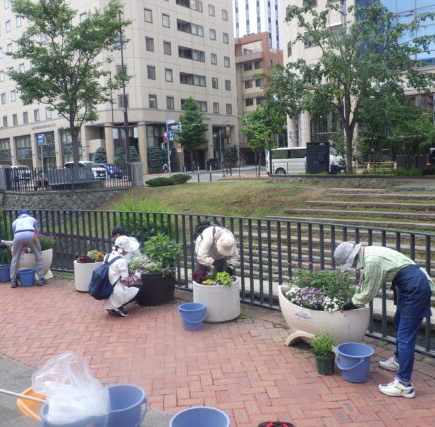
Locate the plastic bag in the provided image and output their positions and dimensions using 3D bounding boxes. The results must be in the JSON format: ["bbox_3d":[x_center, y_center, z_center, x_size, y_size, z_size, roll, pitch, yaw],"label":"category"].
[{"bbox_3d":[-0.798,0.945,2.500,0.380,0.370,0.340,-3,6,0],"label":"plastic bag"}]

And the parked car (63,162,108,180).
[{"bbox_3d":[-12.829,-4.109,44.500,4.600,1.740,1.850,2,7,38],"label":"parked car"}]

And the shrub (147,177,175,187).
[{"bbox_3d":[-3.213,-1.745,25.500,1.500,0.500,1.150,-3,6,0],"label":"shrub"}]

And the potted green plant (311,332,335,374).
[{"bbox_3d":[0.911,1.180,3.863,0.210,0.350,0.210,-3,6,0],"label":"potted green plant"}]

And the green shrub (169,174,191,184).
[{"bbox_3d":[-2.079,-1.909,26.000,1.200,0.500,1.050,-3,6,0],"label":"green shrub"}]

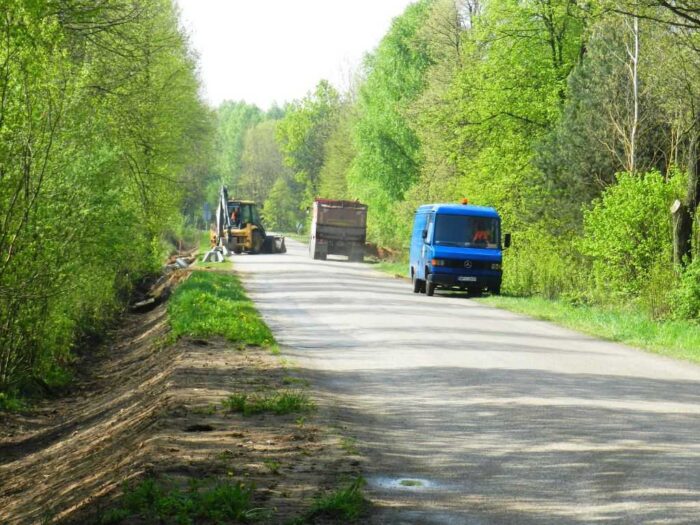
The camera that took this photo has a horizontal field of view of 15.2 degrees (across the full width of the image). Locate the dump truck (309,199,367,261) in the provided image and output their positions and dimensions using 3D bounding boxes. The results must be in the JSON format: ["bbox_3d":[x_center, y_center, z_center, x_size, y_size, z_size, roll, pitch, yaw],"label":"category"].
[{"bbox_3d":[-0.640,-1.690,135.800,2.550,3.120,7.600,3,1,-3],"label":"dump truck"}]

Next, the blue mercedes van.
[{"bbox_3d":[3.250,-0.400,81.200,2.180,2.720,5.350,3,1,-5],"label":"blue mercedes van"}]

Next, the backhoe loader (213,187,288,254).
[{"bbox_3d":[-5.680,-2.310,143.000,2.350,3.600,5.600,3,1,27],"label":"backhoe loader"}]

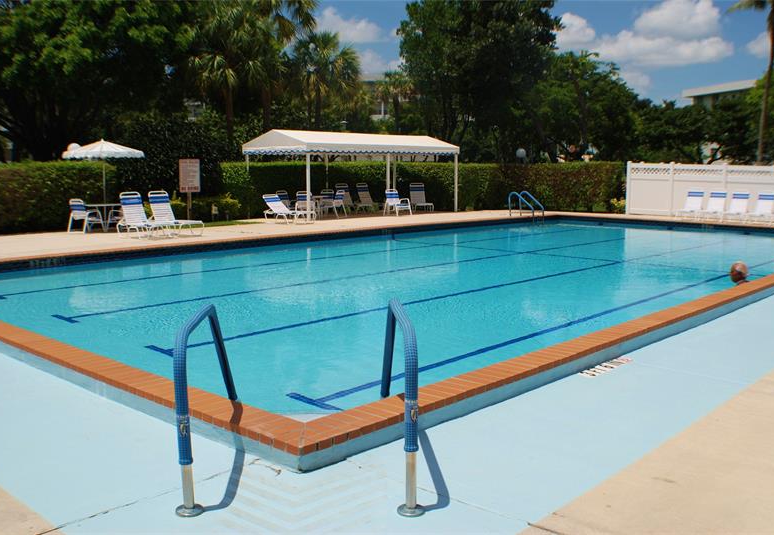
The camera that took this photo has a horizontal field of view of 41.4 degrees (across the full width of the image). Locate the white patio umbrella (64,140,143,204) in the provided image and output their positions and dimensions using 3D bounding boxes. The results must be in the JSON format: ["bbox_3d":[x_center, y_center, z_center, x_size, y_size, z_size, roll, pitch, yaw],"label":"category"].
[{"bbox_3d":[-6.983,-2.032,25.200,2.030,2.280,2.030,0,6,0],"label":"white patio umbrella"}]

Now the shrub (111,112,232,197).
[{"bbox_3d":[-6.846,-3.288,32.500,3.000,3.200,3.500,5,8,41],"label":"shrub"}]

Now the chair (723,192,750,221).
[{"bbox_3d":[10.541,-1.848,30.900,0.640,0.930,1.400,4,7,33],"label":"chair"}]

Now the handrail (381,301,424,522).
[{"bbox_3d":[0.074,0.647,5.606,0.140,0.960,1.800,0,6,-3],"label":"handrail"}]

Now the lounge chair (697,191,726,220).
[{"bbox_3d":[9.990,-1.909,31.400,0.640,0.930,1.400,4,7,33],"label":"lounge chair"}]

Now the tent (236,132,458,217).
[{"bbox_3d":[-0.996,-2.976,32.657,2.850,2.600,7.000,5,8,41],"label":"tent"}]

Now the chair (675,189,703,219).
[{"bbox_3d":[9.432,-1.971,31.900,0.640,0.930,1.400,4,7,33],"label":"chair"}]

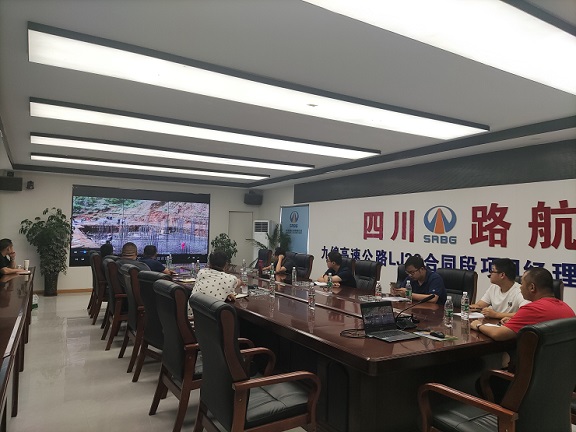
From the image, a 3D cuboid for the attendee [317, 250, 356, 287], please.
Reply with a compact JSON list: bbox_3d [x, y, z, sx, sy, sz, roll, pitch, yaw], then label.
[{"bbox_3d":[0.657,1.103,5.947,0.720,1.210,0.530,1,-2,-16],"label":"attendee"}]

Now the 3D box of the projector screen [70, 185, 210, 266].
[{"bbox_3d":[-3.564,0.291,10.477,3.339,1.892,0.080,2,-3,-31],"label":"projector screen"}]

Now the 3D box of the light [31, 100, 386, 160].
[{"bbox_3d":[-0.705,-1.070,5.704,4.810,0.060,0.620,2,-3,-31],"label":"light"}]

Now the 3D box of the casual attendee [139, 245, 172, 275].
[{"bbox_3d":[-2.164,1.072,6.358,0.580,1.250,0.850,-1,-3,37],"label":"casual attendee"}]

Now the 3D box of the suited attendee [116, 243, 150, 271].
[{"bbox_3d":[-2.037,1.019,5.617,0.580,1.300,0.750,0,-2,19],"label":"suited attendee"}]

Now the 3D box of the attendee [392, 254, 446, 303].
[{"bbox_3d":[1.526,1.062,4.771,0.800,1.220,0.570,2,-3,-31],"label":"attendee"}]

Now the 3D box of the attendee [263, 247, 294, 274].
[{"bbox_3d":[-0.249,1.165,7.592,0.720,1.200,0.530,1,-2,-16],"label":"attendee"}]

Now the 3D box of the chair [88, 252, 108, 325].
[{"bbox_3d":[-2.895,1.161,6.917,0.680,1.100,0.630,2,-3,-31],"label":"chair"}]

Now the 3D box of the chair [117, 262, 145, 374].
[{"bbox_3d":[-1.495,1.095,4.681,0.680,1.070,0.650,2,-3,-31],"label":"chair"}]

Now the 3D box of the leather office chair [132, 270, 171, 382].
[{"bbox_3d":[-1.018,1.073,3.998,0.680,1.070,0.650,3,-3,-41],"label":"leather office chair"}]

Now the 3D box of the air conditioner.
[{"bbox_3d":[-0.696,1.042,11.880,0.500,1.770,0.360,0,-2,14],"label":"air conditioner"}]

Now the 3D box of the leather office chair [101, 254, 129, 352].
[{"bbox_3d":[-2.080,1.115,5.528,0.680,1.100,0.630,2,-3,-31],"label":"leather office chair"}]

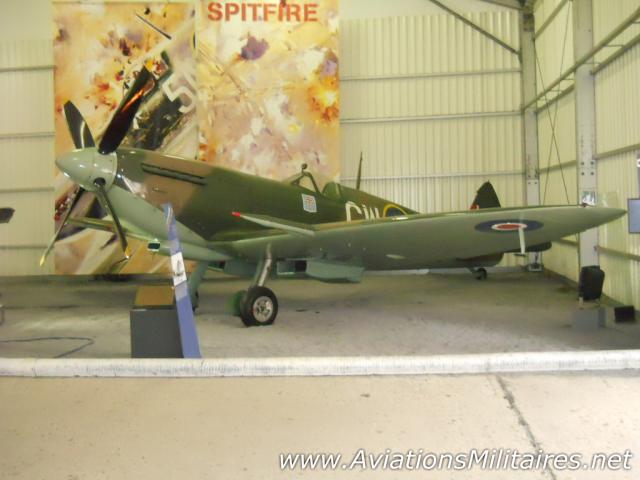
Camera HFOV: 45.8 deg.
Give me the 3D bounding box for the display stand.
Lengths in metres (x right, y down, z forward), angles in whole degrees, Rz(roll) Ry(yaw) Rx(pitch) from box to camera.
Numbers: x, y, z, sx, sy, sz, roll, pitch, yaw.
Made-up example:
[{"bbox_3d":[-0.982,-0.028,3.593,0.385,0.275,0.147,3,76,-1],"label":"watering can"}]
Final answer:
[{"bbox_3d":[-1.663,0.882,7.887,0.540,0.790,0.400,-2,3,-6],"label":"display stand"}]

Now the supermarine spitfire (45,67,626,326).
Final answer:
[{"bbox_3d":[0.289,-0.658,12.251,9.400,3.350,11.200,-4,3,-43],"label":"supermarine spitfire"}]

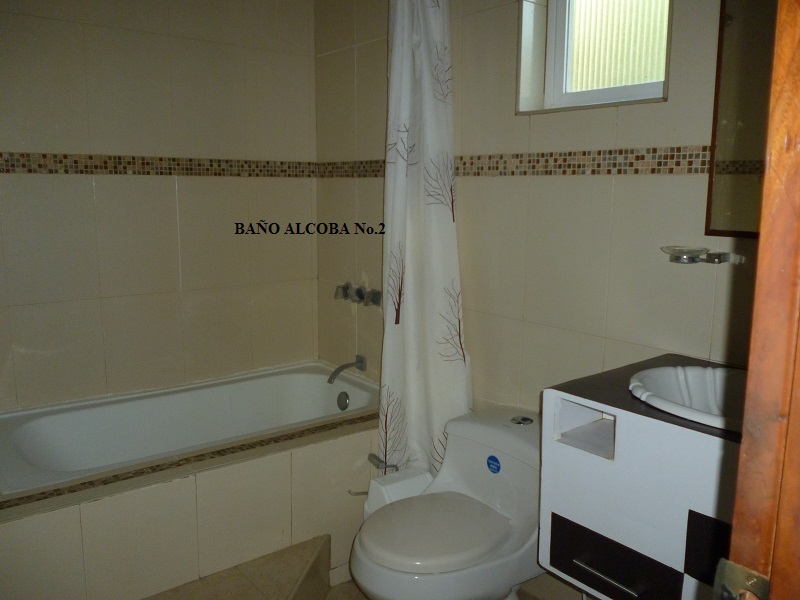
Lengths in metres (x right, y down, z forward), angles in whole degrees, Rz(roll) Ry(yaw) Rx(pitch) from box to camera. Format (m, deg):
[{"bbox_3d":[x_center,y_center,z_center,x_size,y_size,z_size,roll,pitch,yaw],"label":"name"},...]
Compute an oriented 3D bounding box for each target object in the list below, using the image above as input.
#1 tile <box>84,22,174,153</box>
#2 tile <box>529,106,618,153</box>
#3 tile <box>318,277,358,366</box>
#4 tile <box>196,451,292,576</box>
[{"bbox_3d":[-0.993,-0.758,2.387,0.300,0.450,0.010,-7,12,-38],"label":"tile"},{"bbox_3d":[0.502,-0.490,1.882,0.012,0.115,0.302,-8,13,-39],"label":"tile"},{"bbox_3d":[-0.279,0.127,2.929,0.012,0.411,0.303,-8,13,-39],"label":"tile"},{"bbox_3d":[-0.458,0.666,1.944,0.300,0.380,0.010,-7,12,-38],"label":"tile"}]

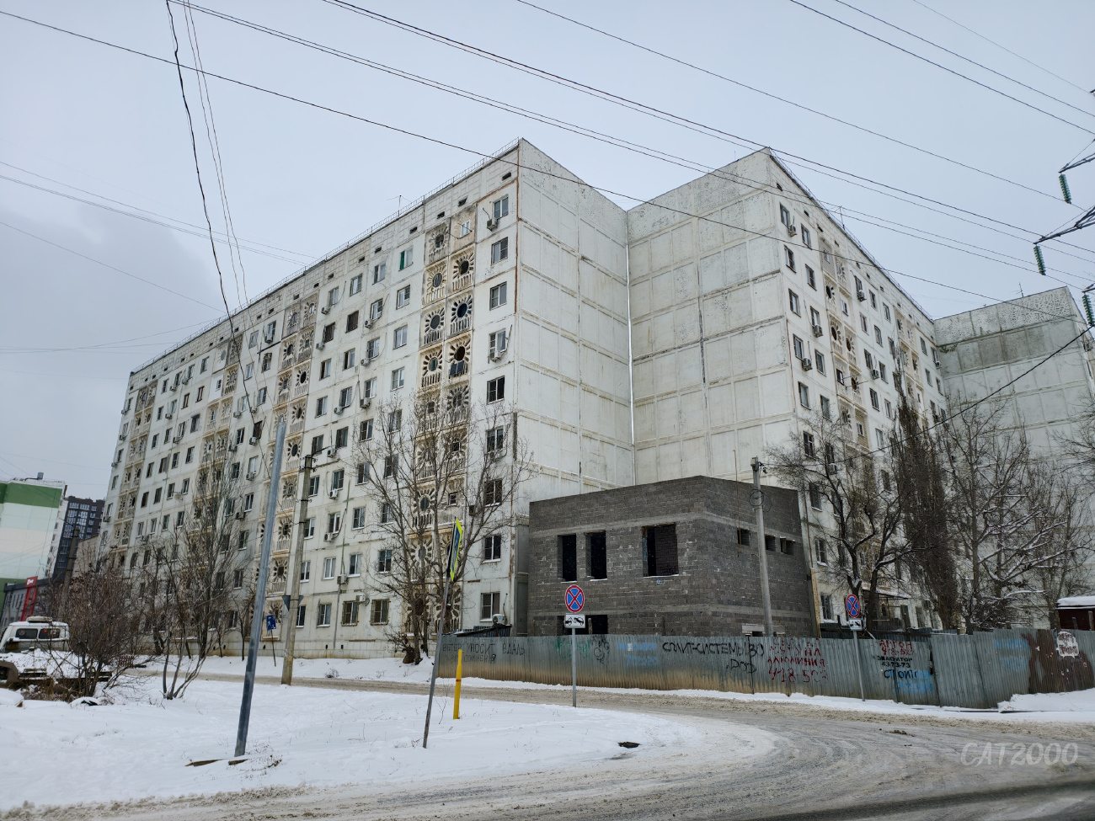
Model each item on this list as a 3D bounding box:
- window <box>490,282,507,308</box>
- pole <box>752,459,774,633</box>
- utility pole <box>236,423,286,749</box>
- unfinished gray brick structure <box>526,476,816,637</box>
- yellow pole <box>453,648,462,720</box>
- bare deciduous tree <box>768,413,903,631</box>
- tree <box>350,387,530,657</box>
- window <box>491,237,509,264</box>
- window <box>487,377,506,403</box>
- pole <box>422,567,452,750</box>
[{"bbox_3d":[-2.826,-6.717,42.810,1.400,1.450,0.150,-15,-23,39],"label":"window"},{"bbox_3d":[8.351,6.002,28.006,0.360,8.649,0.360,-5,-18,16],"label":"pole"},{"bbox_3d":[-4.306,2.511,10.994,0.140,4.966,0.140,7,-19,-20],"label":"utility pole"},{"bbox_3d":[6.294,8.897,38.037,10.529,8.900,10.191,-15,-23,39],"label":"unfinished gray brick structure"},{"bbox_3d":[-1.902,5.856,15.579,0.110,1.399,0.110,2,-18,-6],"label":"yellow pole"},{"bbox_3d":[12.994,5.713,32.297,5.900,11.451,5.800,-7,-19,21],"label":"bare deciduous tree"},{"bbox_3d":[-5.335,5.699,37.984,8.200,14.344,7.000,3,-18,-8],"label":"tree"},{"bbox_3d":[-2.795,-9.544,43.696,1.400,1.450,0.150,-15,-23,39],"label":"window"},{"bbox_3d":[-2.857,-1.117,41.027,1.400,1.450,0.150,-15,-23,39],"label":"window"},{"bbox_3d":[-1.687,3.652,11.403,0.070,3.040,0.070,8,-18,-6],"label":"pole"}]

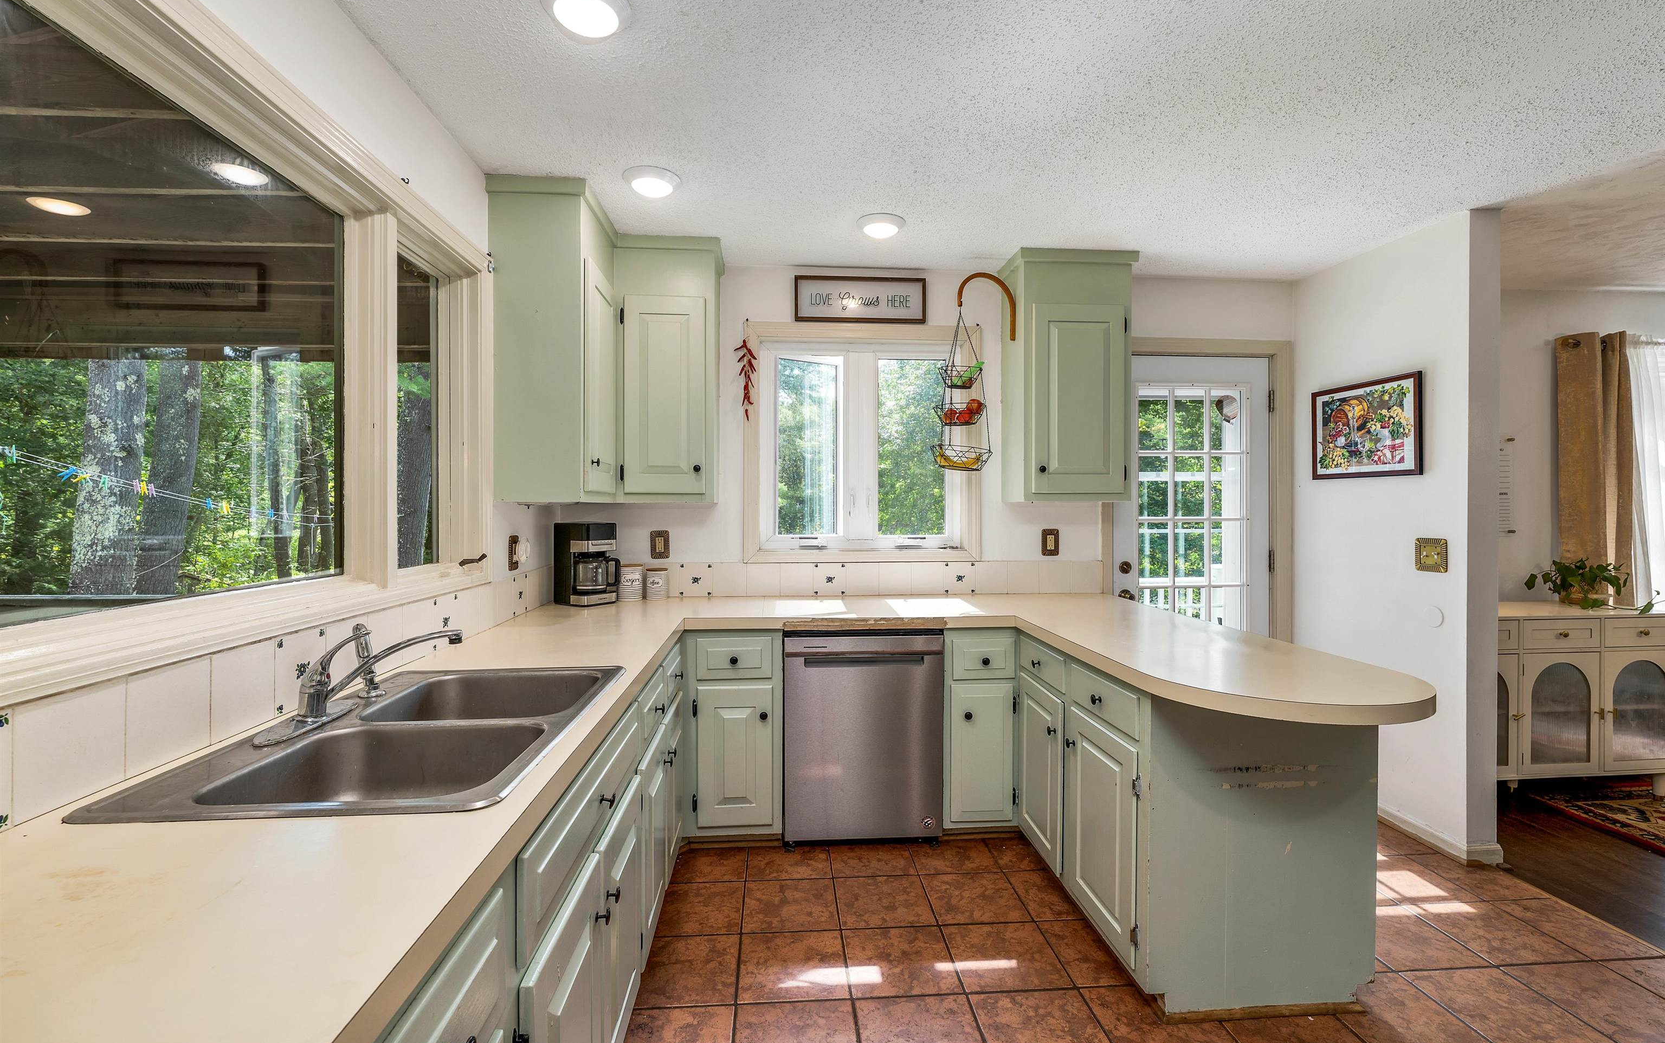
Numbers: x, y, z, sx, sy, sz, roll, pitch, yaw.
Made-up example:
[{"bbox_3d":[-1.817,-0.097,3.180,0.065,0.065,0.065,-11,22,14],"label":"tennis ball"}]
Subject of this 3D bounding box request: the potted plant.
[{"bbox_3d":[3.588,0.299,3.318,0.420,0.240,0.300,0,1,-4],"label":"potted plant"}]

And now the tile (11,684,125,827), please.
[{"bbox_3d":[-1.032,0.305,0.940,0.008,0.149,0.149,0,1,-4],"label":"tile"}]

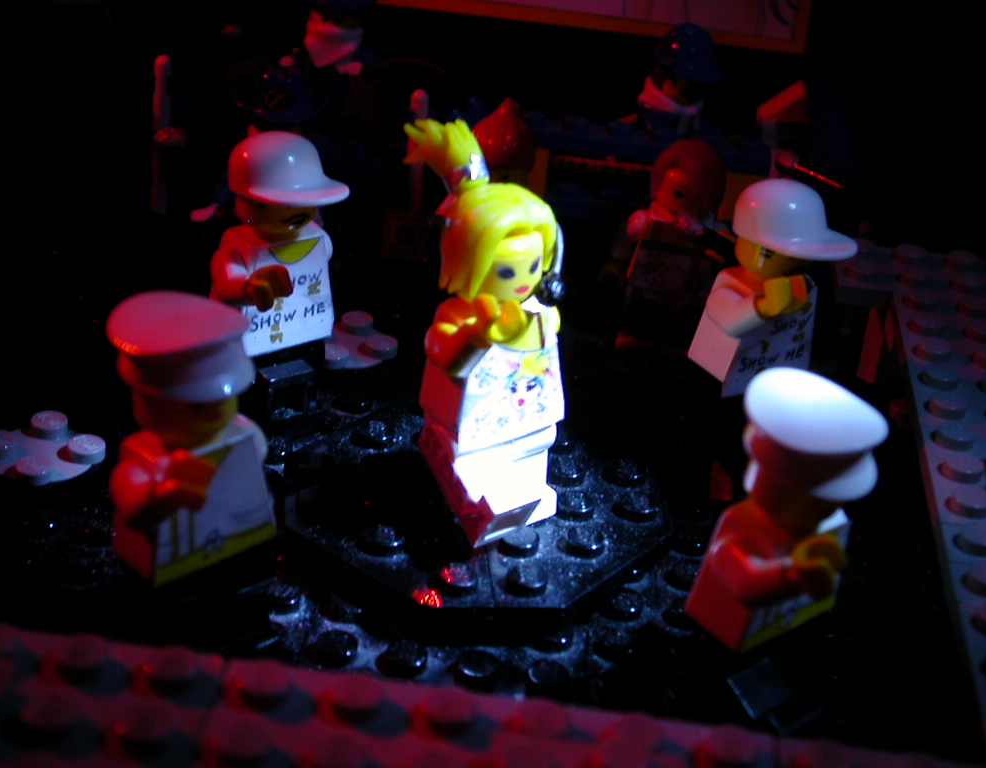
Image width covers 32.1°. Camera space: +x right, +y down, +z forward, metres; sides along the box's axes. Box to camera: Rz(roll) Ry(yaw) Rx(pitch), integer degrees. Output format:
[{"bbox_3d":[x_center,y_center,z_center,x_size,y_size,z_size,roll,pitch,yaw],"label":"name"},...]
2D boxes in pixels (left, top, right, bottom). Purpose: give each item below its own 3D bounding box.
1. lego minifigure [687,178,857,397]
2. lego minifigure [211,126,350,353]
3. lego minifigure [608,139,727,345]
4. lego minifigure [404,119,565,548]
[{"bbox_3d":[0.037,-0.007,0.230,0.023,0.042,0.020,-15,35,-33],"label":"lego minifigure"},{"bbox_3d":[-0.028,-0.012,0.229,0.023,0.042,0.020,-18,36,-37],"label":"lego minifigure"},{"bbox_3d":[0.028,-0.021,0.265,0.024,0.035,0.015,13,29,14],"label":"lego minifigure"},{"bbox_3d":[-0.002,-0.006,0.204,0.024,0.048,0.031,-17,36,-36],"label":"lego minifigure"}]

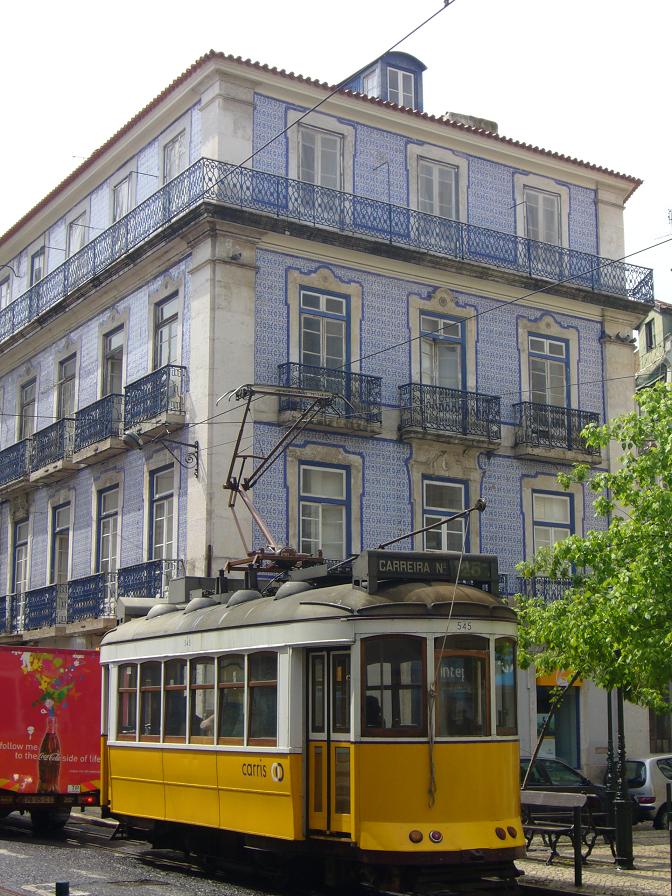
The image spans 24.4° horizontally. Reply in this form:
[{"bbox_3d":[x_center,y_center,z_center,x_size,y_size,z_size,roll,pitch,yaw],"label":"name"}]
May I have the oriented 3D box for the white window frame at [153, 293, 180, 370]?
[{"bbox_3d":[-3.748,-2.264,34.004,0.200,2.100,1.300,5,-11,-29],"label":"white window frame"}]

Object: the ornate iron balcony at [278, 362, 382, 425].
[{"bbox_3d":[-0.095,-1.074,32.534,2.360,1.020,0.430,7,-13,-36],"label":"ornate iron balcony"}]

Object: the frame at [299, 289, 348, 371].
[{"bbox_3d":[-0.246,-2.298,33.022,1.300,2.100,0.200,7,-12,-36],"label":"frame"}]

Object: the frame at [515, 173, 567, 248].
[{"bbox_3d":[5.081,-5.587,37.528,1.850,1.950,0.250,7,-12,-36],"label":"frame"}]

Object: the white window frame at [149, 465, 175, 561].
[{"bbox_3d":[-3.629,1.842,32.804,0.200,2.900,1.290,6,-12,-29],"label":"white window frame"}]

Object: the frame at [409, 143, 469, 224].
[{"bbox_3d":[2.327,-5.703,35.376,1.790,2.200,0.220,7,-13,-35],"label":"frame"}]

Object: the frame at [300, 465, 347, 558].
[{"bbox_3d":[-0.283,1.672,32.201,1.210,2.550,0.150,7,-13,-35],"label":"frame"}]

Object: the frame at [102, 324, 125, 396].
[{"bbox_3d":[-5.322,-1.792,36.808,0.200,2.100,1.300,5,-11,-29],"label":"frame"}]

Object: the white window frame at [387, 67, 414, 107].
[{"bbox_3d":[1.547,-8.470,36.780,0.845,0.976,0.120,7,-13,-35],"label":"white window frame"}]

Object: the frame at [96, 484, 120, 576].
[{"bbox_3d":[-5.151,2.330,35.490,0.200,2.900,1.280,6,-12,-29],"label":"frame"}]

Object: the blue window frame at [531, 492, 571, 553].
[{"bbox_3d":[5.041,2.451,36.111,1.350,2.880,0.200,7,-13,-36],"label":"blue window frame"}]

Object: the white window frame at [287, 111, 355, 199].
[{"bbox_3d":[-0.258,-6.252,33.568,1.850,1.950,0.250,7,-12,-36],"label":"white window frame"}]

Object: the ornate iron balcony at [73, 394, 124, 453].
[{"bbox_3d":[-5.389,-0.510,35.825,0.430,1.010,2.500,6,-12,-29],"label":"ornate iron balcony"}]

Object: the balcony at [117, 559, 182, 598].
[{"bbox_3d":[-3.872,2.890,32.103,0.470,0.940,2.320,6,-12,-29],"label":"balcony"}]

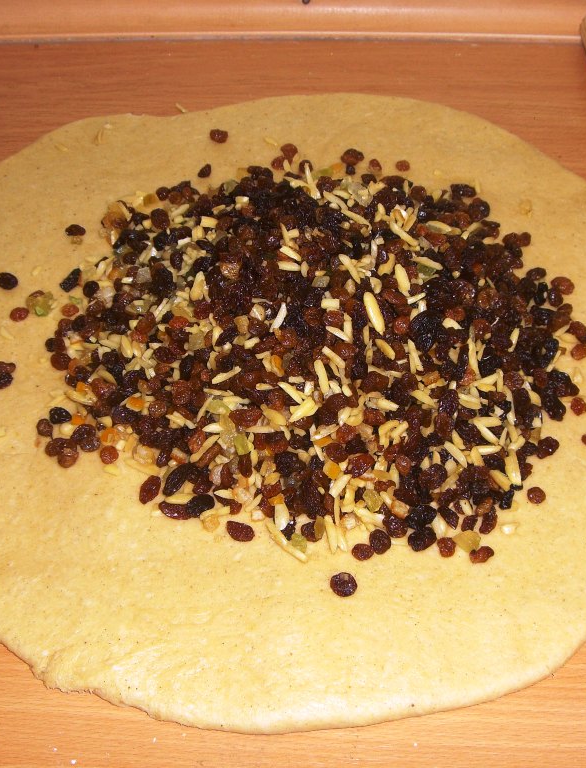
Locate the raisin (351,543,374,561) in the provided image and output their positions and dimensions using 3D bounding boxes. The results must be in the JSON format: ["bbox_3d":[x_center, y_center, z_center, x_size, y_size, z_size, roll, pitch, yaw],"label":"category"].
[{"bbox_3d":[0.032,0.076,0.509,0.010,0.006,0.008,9,50,8],"label":"raisin"}]

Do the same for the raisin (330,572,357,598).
[{"bbox_3d":[0.022,0.089,0.497,0.012,0.009,0.011,0,49,0],"label":"raisin"}]

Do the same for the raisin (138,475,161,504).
[{"bbox_3d":[-0.068,0.050,0.532,0.009,0.007,0.015,16,51,13],"label":"raisin"}]

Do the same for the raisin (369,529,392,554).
[{"bbox_3d":[0.040,0.072,0.513,0.009,0.007,0.012,-4,49,-4],"label":"raisin"}]

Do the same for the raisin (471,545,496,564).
[{"bbox_3d":[0.085,0.077,0.509,0.012,0.006,0.008,-15,51,-12],"label":"raisin"}]

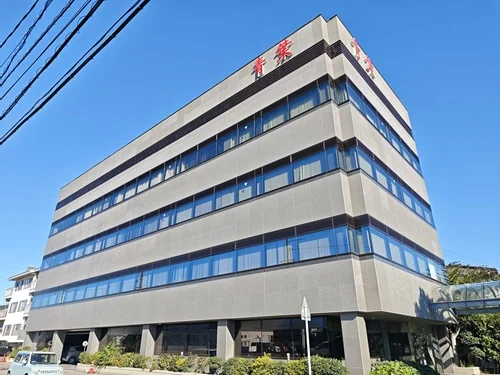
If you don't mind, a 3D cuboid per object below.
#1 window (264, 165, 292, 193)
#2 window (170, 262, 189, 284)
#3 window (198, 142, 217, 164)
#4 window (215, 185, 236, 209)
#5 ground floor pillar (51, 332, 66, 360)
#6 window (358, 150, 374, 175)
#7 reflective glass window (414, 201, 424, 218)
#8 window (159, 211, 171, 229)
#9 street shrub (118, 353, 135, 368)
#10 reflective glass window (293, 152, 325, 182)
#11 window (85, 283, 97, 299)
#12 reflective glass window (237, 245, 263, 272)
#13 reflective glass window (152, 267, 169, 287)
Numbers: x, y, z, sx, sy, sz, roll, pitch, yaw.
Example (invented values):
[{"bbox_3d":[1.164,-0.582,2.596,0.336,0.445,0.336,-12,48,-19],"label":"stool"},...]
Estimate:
[{"bbox_3d":[1.507,-0.420,17.569,1.892,1.130,0.120,-21,-32,37],"label":"window"},{"bbox_3d":[-4.162,5.064,19.458,1.790,1.140,0.120,-20,-32,37],"label":"window"},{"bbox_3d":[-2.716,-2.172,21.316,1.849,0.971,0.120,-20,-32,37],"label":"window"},{"bbox_3d":[-1.397,0.626,18.781,1.790,1.140,0.120,-20,-32,37],"label":"window"},{"bbox_3d":[-16.848,13.949,29.041,0.699,2.515,0.660,-21,-32,37],"label":"ground floor pillar"},{"bbox_3d":[5.671,-1.060,16.177,0.120,1.054,1.880,-21,-32,37],"label":"window"},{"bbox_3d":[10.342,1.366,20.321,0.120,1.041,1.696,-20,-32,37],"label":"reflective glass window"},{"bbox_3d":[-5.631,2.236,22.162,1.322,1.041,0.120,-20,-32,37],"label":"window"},{"bbox_3d":[-7.171,10.063,19.290,0.660,0.750,0.620,-20,-32,37],"label":"street shrub"},{"bbox_3d":[2.685,-0.857,14.987,1.736,1.056,0.100,-21,-32,37],"label":"reflective glass window"},{"bbox_3d":[-12.485,8.170,26.178,1.790,1.140,0.120,-20,-32,37],"label":"window"},{"bbox_3d":[-0.007,3.396,15.806,1.739,1.105,0.100,-20,-32,37],"label":"reflective glass window"},{"bbox_3d":[-5.550,5.582,20.578,1.790,1.140,0.120,-20,-32,37],"label":"reflective glass window"}]

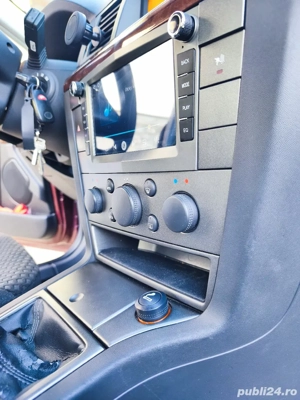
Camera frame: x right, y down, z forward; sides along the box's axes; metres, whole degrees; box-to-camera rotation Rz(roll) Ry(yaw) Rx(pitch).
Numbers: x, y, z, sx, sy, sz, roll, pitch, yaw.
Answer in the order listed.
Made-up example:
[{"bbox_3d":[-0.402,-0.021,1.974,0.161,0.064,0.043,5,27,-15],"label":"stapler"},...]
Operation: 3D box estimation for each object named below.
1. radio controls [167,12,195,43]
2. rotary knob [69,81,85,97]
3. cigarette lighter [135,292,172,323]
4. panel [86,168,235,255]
[{"bbox_3d":[0.026,-0.138,0.213,0.013,0.019,0.019,-7,9,-39],"label":"radio controls"},{"bbox_3d":[-0.098,-0.149,0.360,0.013,0.019,0.019,-7,9,-39],"label":"rotary knob"},{"bbox_3d":[0.003,0.098,0.244,0.031,0.014,0.031,-11,14,3],"label":"cigarette lighter"},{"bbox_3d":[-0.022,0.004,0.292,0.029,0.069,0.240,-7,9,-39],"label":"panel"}]

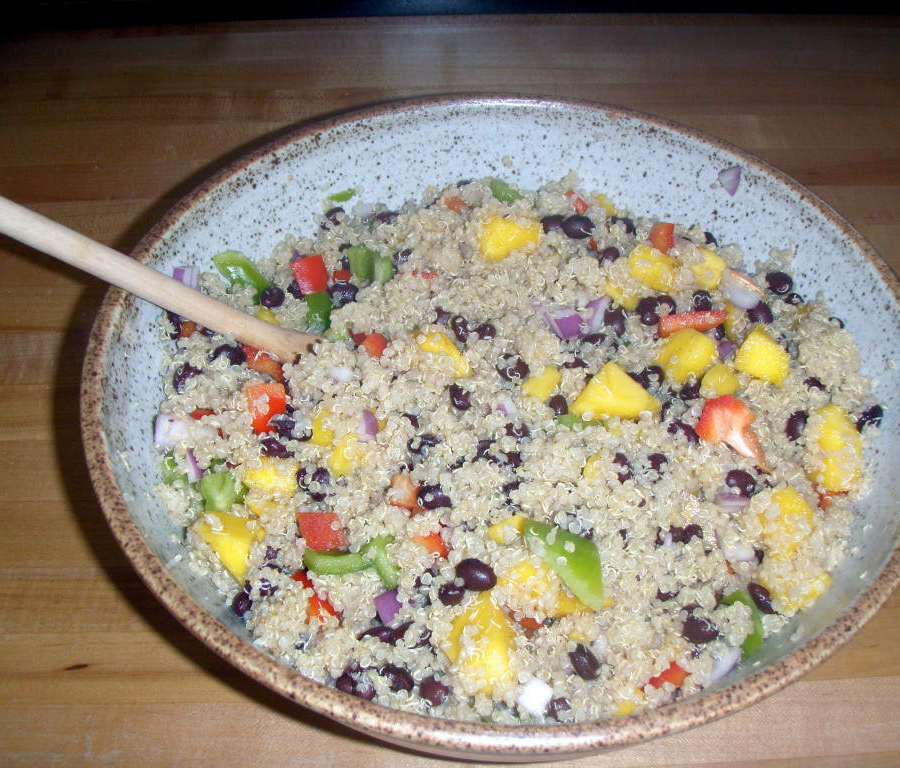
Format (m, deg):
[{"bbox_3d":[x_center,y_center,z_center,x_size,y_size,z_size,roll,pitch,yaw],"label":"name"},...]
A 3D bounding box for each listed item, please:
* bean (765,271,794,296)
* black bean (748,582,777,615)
[{"bbox_3d":[0.132,-0.040,0.449,0.011,0.008,0.009,19,52,15],"label":"bean"},{"bbox_3d":[0.098,0.067,0.352,0.007,0.006,0.013,-20,52,-17],"label":"black bean"}]

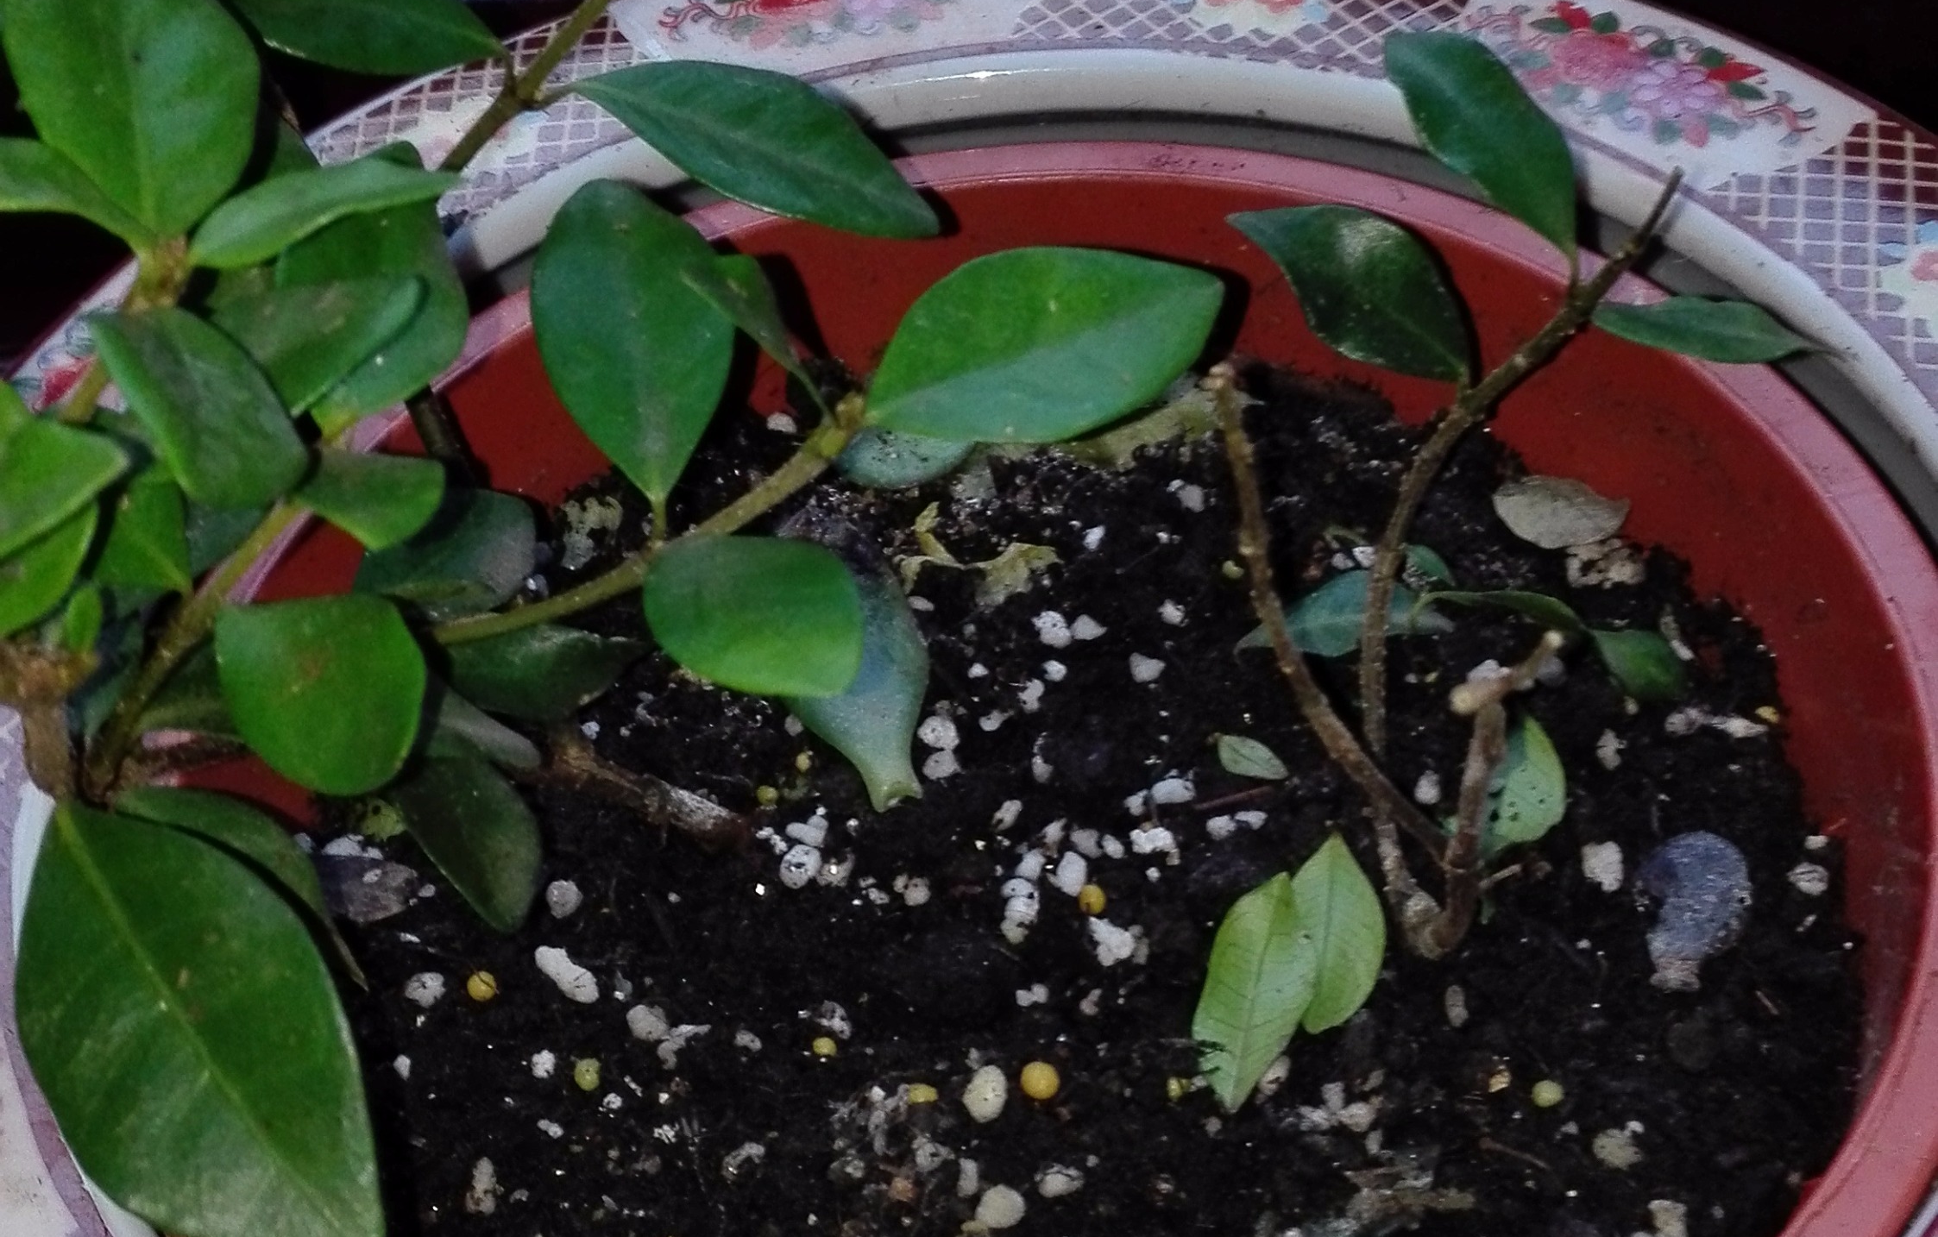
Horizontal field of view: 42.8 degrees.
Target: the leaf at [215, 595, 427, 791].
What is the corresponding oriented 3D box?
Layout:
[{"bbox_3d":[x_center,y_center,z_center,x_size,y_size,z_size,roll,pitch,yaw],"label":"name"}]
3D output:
[{"bbox_3d":[-0.064,0.008,0.243,0.019,0.007,0.021,-35,83,-16],"label":"leaf"}]

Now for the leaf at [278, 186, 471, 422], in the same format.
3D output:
[{"bbox_3d":[-0.080,-0.044,0.335,0.024,0.009,0.038,11,68,-7],"label":"leaf"}]

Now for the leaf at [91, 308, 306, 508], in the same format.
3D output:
[{"bbox_3d":[-0.076,-0.021,0.245,0.016,0.008,0.023,-37,86,-15],"label":"leaf"}]

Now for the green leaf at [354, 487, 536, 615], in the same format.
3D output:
[{"bbox_3d":[-0.072,-0.009,0.340,0.025,0.006,0.017,-22,57,-9],"label":"green leaf"}]

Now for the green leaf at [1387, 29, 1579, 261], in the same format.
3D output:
[{"bbox_3d":[0.076,-0.070,0.362,0.019,0.009,0.039,-37,83,-31],"label":"green leaf"}]

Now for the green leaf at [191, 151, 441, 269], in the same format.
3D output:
[{"bbox_3d":[-0.072,-0.045,0.277,0.030,0.008,0.015,-24,50,-27],"label":"green leaf"}]

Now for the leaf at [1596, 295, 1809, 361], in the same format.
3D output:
[{"bbox_3d":[0.092,-0.035,0.309,0.030,0.006,0.013,7,48,-13],"label":"leaf"}]

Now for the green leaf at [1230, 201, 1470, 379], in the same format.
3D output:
[{"bbox_3d":[0.045,-0.039,0.292,0.034,0.007,0.017,34,93,8],"label":"green leaf"}]

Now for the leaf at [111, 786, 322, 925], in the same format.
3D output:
[{"bbox_3d":[-0.075,0.027,0.252,0.031,0.007,0.017,33,66,9],"label":"leaf"}]

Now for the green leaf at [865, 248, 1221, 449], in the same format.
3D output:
[{"bbox_3d":[0.009,-0.034,0.312,0.049,0.008,0.025,-23,51,-5],"label":"green leaf"}]

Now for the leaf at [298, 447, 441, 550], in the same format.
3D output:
[{"bbox_3d":[-0.073,-0.015,0.305,0.020,0.008,0.016,9,37,6],"label":"leaf"}]

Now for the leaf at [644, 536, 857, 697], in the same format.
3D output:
[{"bbox_3d":[-0.026,0.000,0.303,0.031,0.010,0.021,21,49,17],"label":"leaf"}]

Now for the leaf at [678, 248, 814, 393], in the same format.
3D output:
[{"bbox_3d":[-0.024,-0.033,0.272,0.011,0.007,0.023,-38,90,-27],"label":"leaf"}]

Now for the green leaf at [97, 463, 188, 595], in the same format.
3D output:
[{"bbox_3d":[-0.098,-0.012,0.295,0.013,0.007,0.021,-14,72,-14],"label":"green leaf"}]

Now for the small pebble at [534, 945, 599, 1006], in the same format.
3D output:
[{"bbox_3d":[-0.052,0.046,0.320,0.012,0.004,0.004,32,60,29],"label":"small pebble"}]

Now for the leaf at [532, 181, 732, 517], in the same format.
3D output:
[{"bbox_3d":[-0.043,-0.035,0.312,0.025,0.009,0.043,-9,71,-6],"label":"leaf"}]

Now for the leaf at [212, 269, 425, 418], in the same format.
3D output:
[{"bbox_3d":[-0.083,-0.035,0.315,0.028,0.009,0.020,13,40,-6],"label":"leaf"}]

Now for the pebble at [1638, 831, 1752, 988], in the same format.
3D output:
[{"bbox_3d":[0.085,0.033,0.286,0.013,0.009,0.018,-1,48,6],"label":"pebble"}]

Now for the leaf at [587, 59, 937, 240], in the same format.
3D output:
[{"bbox_3d":[-0.027,-0.060,0.321,0.052,0.007,0.021,24,55,11],"label":"leaf"}]

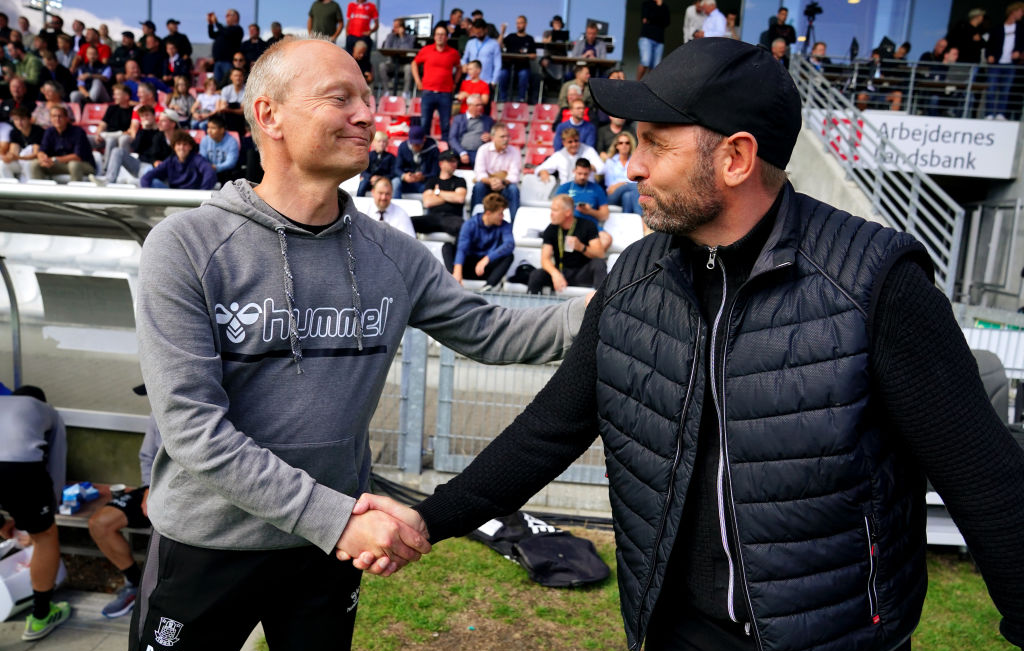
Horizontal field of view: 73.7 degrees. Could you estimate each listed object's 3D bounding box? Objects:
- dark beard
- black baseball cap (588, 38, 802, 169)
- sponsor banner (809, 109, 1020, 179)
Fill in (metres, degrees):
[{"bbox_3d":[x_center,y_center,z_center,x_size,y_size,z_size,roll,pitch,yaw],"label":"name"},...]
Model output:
[{"bbox_3d":[0.236,-0.175,0.950,0.112,0.105,0.135,6,7,17],"label":"dark beard"},{"bbox_3d":[0.255,-0.323,0.940,0.285,0.155,0.185,14,10,16],"label":"black baseball cap"},{"bbox_3d":[5.880,-2.685,10.100,3.170,0.830,0.070,3,7,-2],"label":"sponsor banner"}]

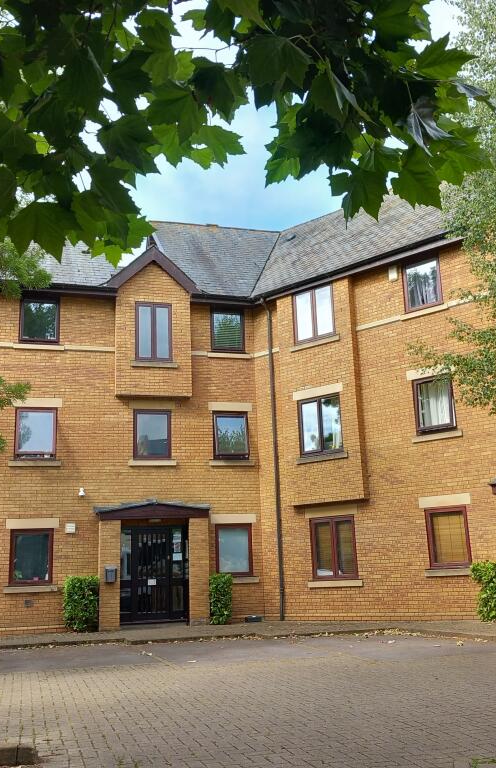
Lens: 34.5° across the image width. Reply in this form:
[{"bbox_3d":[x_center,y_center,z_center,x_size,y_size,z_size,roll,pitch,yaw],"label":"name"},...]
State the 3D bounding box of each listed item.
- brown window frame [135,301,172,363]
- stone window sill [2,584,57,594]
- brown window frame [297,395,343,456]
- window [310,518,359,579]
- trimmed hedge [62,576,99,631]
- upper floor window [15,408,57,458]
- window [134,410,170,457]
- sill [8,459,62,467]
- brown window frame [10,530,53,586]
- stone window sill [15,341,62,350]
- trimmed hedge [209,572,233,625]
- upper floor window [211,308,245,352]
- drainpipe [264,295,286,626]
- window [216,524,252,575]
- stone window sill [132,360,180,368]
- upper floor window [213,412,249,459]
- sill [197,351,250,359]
[{"bbox_3d":[-2.226,-1.222,18.990,0.871,1.458,0.120,2,-15,-14],"label":"brown window frame"},{"bbox_3d":[-4.671,4.420,17.178,1.112,0.138,0.180,2,-14,-17],"label":"stone window sill"},{"bbox_3d":[1.640,0.938,17.908,1.131,1.327,0.120,-13,-18,36],"label":"brown window frame"},{"bbox_3d":[1.886,3.555,17.326,1.180,1.325,0.110,-13,-18,38],"label":"window"},{"bbox_3d":[-3.531,4.660,16.962,0.770,1.140,0.580,2,-15,-15],"label":"trimmed hedge"},{"bbox_3d":[-4.752,1.121,17.930,0.900,1.169,0.130,2,-15,-15],"label":"upper floor window"},{"bbox_3d":[-2.218,1.186,18.618,0.881,1.194,0.120,2,-15,-14],"label":"window"},{"bbox_3d":[-4.725,1.782,17.748,1.118,0.118,0.150,2,-15,-14],"label":"sill"},{"bbox_3d":[-4.696,3.759,17.363,0.914,1.193,0.110,2,-14,-17],"label":"brown window frame"},{"bbox_3d":[-4.812,-0.833,18.409,1.130,0.135,0.180,2,-14,-17],"label":"stone window sill"},{"bbox_3d":[-0.671,4.831,18.003,0.570,1.100,0.460,2,-14,-17],"label":"trimmed hedge"},{"bbox_3d":[-0.491,-1.316,19.733,0.830,1.168,0.120,2,-15,-14],"label":"upper floor window"},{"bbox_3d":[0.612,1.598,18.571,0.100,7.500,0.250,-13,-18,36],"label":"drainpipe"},{"bbox_3d":[-0.314,3.835,18.408,0.859,1.179,0.120,2,-15,-14],"label":"window"},{"bbox_3d":[-2.199,-0.441,18.868,1.100,0.137,0.180,2,-14,-17],"label":"stone window sill"},{"bbox_3d":[-0.403,1.237,19.071,0.875,1.170,0.140,2,-15,-15],"label":"upper floor window"},{"bbox_3d":[-0.485,-0.676,19.707,1.190,0.138,0.180,2,-14,-17],"label":"sill"}]

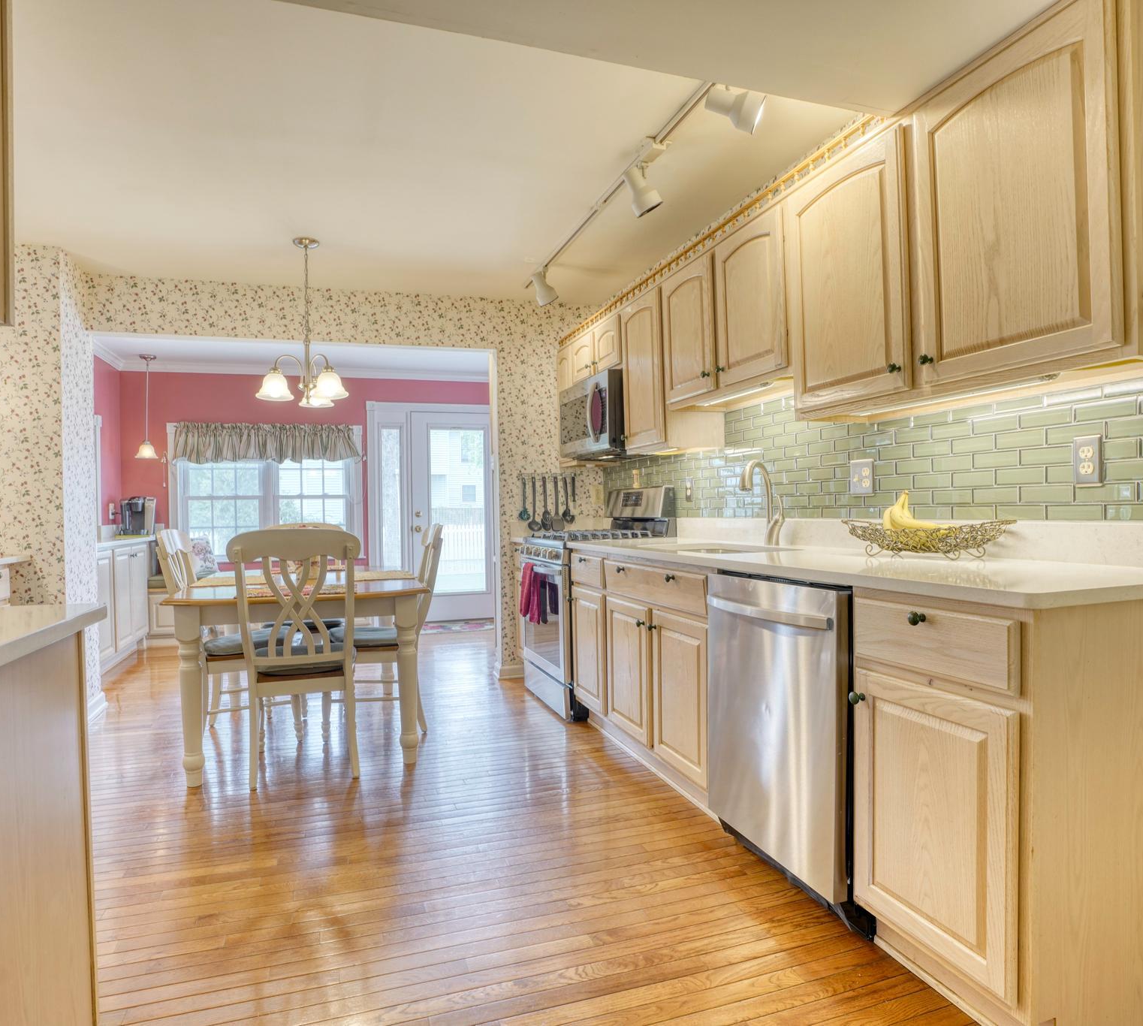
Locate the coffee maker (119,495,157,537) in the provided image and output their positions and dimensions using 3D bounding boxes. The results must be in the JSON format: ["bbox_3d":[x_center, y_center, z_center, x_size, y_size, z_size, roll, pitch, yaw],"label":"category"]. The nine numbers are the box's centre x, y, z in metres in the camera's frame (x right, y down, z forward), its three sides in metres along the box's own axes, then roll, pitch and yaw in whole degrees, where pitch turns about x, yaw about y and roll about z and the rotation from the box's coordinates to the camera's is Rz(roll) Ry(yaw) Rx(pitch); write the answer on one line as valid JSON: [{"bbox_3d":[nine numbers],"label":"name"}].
[{"bbox_3d":[-3.543,0.045,5.573,0.277,0.317,0.247,-1,0,44],"label":"coffee maker"}]

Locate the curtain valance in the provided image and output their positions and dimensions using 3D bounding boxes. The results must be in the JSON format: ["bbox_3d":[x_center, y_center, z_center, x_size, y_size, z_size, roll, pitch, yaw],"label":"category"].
[{"bbox_3d":[-2.710,-0.616,6.142,1.554,0.342,0.129,-1,0,-19],"label":"curtain valance"}]

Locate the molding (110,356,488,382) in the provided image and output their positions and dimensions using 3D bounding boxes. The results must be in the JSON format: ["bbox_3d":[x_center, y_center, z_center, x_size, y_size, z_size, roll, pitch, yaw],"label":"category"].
[{"bbox_3d":[-2.288,-1.323,6.354,3.350,0.130,0.110,-1,0,-17],"label":"molding"}]

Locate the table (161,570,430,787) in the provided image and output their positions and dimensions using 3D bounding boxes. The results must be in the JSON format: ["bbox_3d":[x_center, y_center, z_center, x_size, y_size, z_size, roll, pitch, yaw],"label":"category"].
[{"bbox_3d":[-1.297,0.703,3.393,1.010,0.743,1.435,-1,0,-19],"label":"table"}]

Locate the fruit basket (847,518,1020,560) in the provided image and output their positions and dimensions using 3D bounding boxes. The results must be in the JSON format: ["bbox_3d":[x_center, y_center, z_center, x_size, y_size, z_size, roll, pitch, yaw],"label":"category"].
[{"bbox_3d":[1.034,0.080,2.001,0.450,0.110,0.230,-1,0,40],"label":"fruit basket"}]

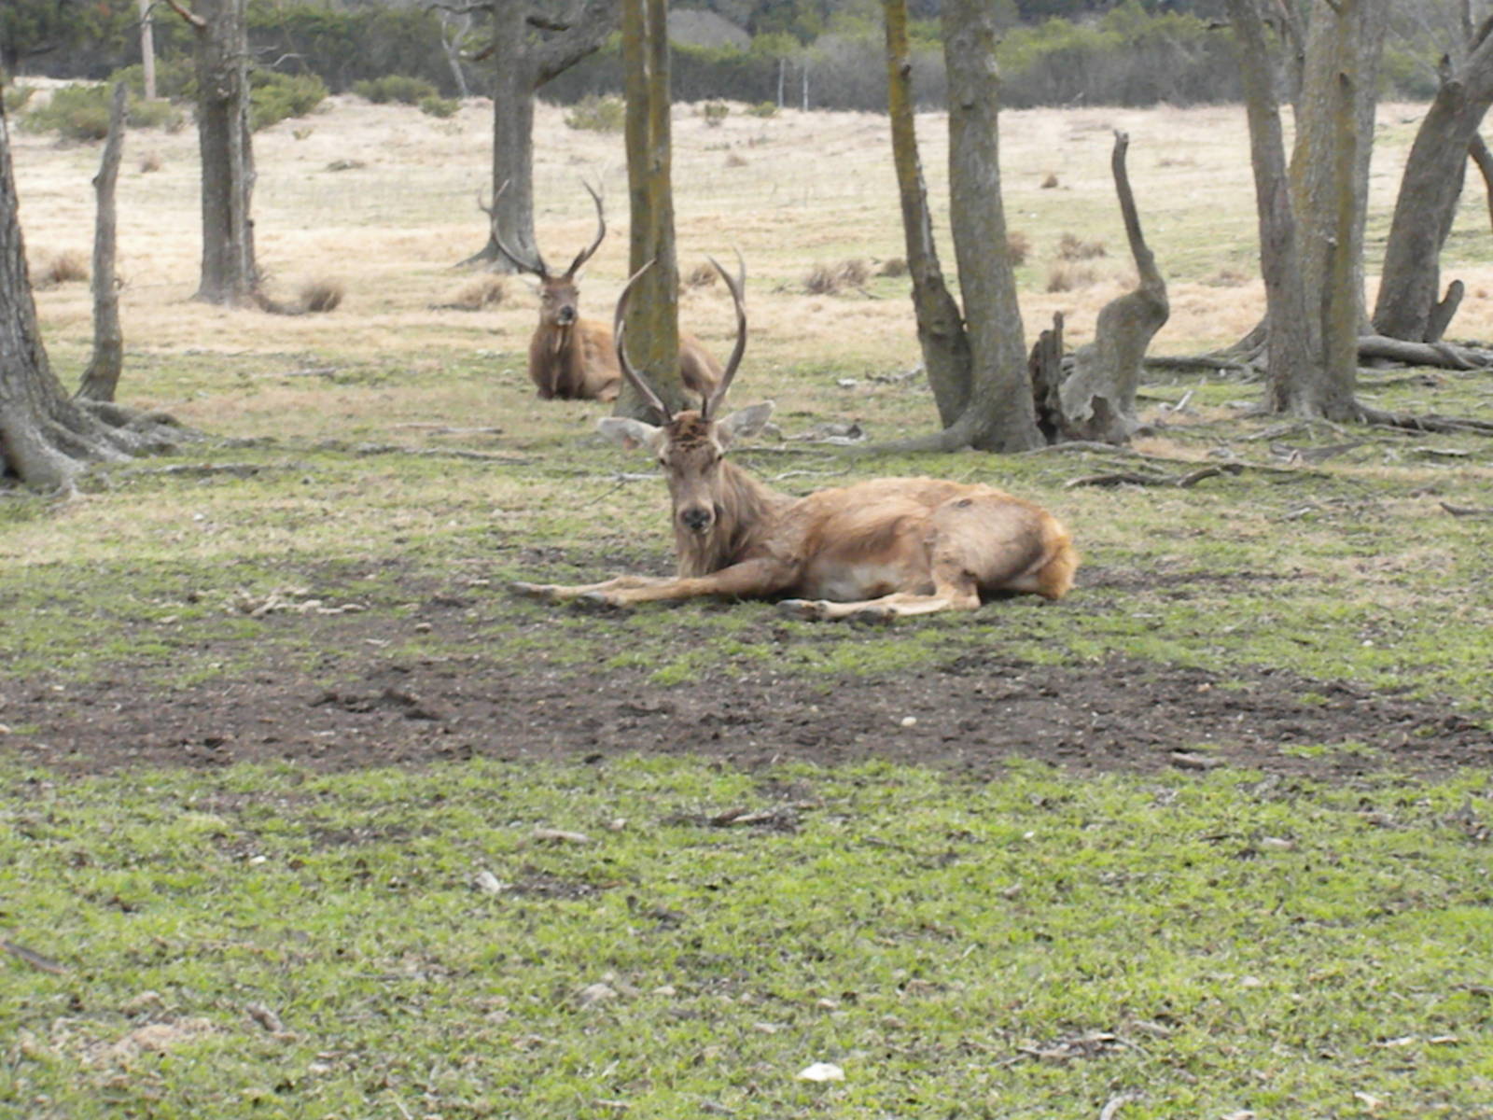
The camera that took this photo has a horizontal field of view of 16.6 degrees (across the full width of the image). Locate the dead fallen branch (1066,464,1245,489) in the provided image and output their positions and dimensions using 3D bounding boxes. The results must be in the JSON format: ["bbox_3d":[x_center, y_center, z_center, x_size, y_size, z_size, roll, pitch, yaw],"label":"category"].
[{"bbox_3d":[1.577,-0.325,19.810,0.720,0.090,0.200,-2,6,-17],"label":"dead fallen branch"}]

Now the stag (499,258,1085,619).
[{"bbox_3d":[0.150,-0.391,15.584,1.660,1.030,0.900,-1,6,-10],"label":"stag"}]

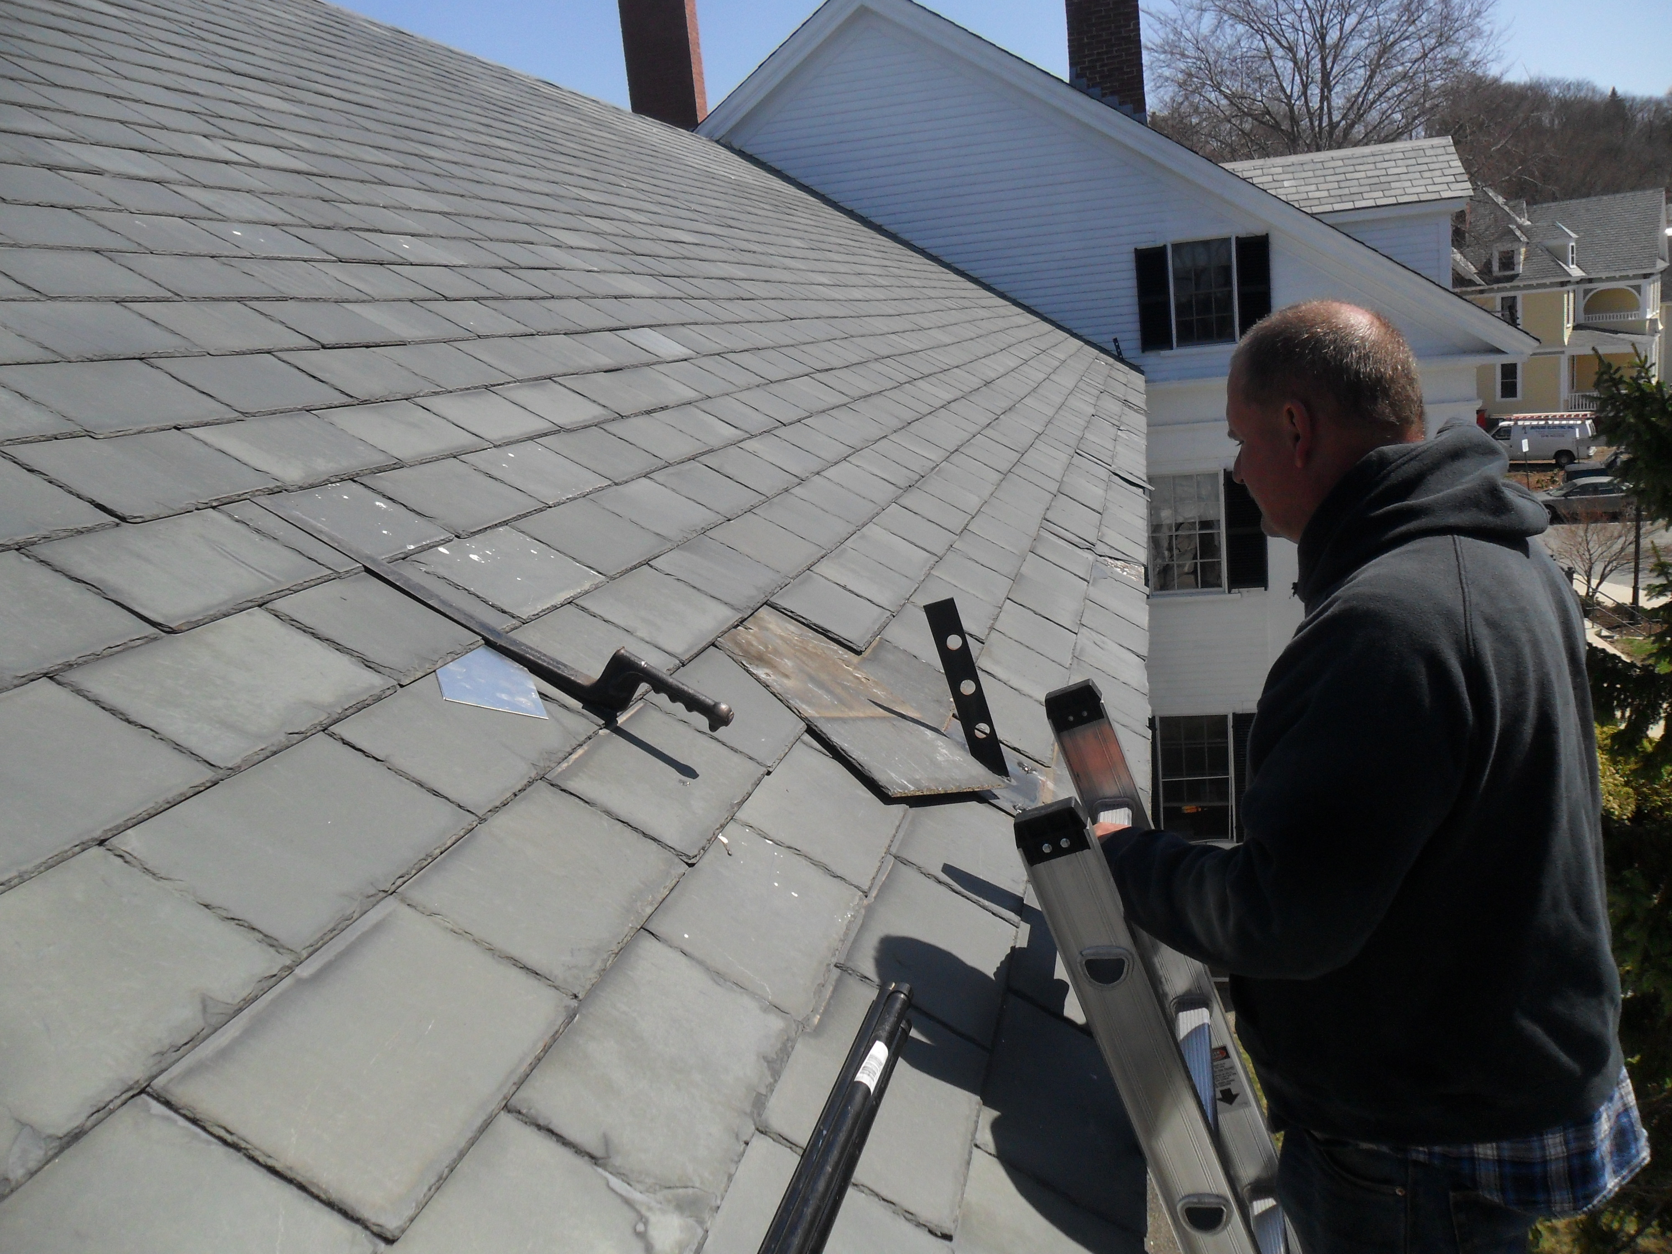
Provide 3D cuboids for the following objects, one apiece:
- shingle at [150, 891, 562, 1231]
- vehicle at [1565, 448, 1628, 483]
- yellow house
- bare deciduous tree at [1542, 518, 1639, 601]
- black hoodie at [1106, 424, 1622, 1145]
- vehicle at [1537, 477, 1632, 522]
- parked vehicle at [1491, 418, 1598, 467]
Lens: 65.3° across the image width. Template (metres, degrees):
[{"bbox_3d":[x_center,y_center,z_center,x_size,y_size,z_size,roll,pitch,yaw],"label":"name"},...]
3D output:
[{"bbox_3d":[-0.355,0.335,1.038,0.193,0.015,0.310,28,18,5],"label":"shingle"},{"bbox_3d":[32.090,-6.291,52.562,4.750,1.650,1.850,0,13,25],"label":"vehicle"},{"bbox_3d":[39.061,-17.671,71.426,13.000,12.700,10.500,5,17,42],"label":"yellow house"},{"bbox_3d":[20.994,-1.928,36.252,2.500,2.350,2.600,0,13,25],"label":"bare deciduous tree"},{"bbox_3d":[0.566,0.142,1.410,0.500,0.680,0.530,-2,13,19],"label":"black hoodie"},{"bbox_3d":[27.267,-4.590,47.037,4.750,1.450,1.800,0,13,25],"label":"vehicle"},{"bbox_3d":[34.093,-8.950,63.535,5.500,2.100,2.000,6,17,43],"label":"parked vehicle"}]

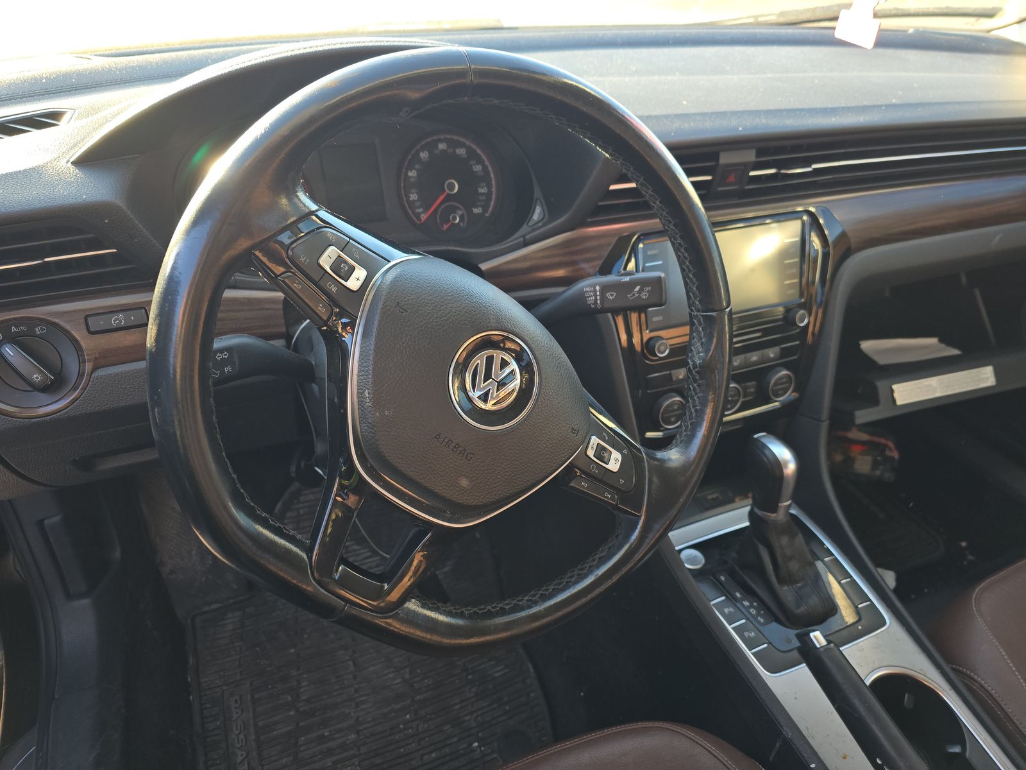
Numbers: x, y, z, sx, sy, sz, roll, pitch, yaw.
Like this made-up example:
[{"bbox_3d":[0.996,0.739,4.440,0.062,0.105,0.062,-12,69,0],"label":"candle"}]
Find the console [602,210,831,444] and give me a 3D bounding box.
[{"bbox_3d":[0.236,-0.069,0.753,0.265,0.220,0.048,-12,19,-17],"label":"console"}]

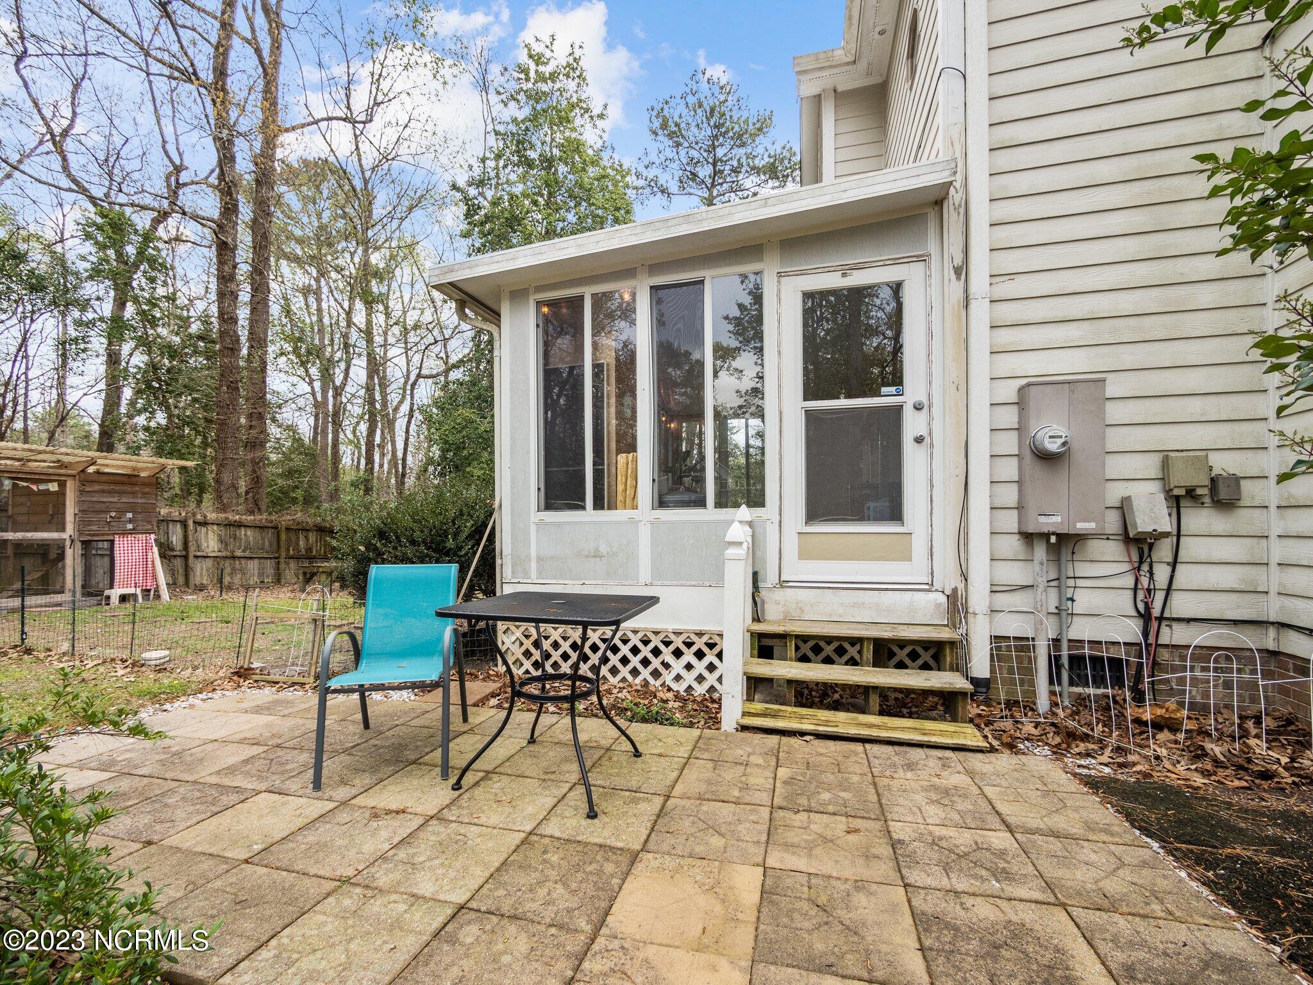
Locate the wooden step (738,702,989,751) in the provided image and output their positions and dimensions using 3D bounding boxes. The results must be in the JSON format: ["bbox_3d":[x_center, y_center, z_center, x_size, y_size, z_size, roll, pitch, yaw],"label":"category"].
[{"bbox_3d":[1.070,1.262,2.885,1.210,0.038,0.285,-1,-2,15],"label":"wooden step"}]

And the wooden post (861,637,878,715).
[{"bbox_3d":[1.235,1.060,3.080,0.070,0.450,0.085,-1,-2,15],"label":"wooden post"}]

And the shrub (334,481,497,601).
[{"bbox_3d":[-3.200,0.620,7.200,2.100,1.500,1.800,0,-2,-12],"label":"shrub"}]

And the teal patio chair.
[{"bbox_3d":[-1.225,0.795,2.560,0.560,0.870,0.670,0,-2,-13],"label":"teal patio chair"}]

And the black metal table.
[{"bbox_3d":[-0.435,0.860,2.370,0.780,0.730,0.700,-1,-2,13],"label":"black metal table"}]

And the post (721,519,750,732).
[{"bbox_3d":[0.428,0.715,2.890,0.105,1.140,0.105,-1,-2,15],"label":"post"}]

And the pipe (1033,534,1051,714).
[{"bbox_3d":[2.210,0.755,3.050,0.062,1.030,0.062,-1,-2,15],"label":"pipe"}]

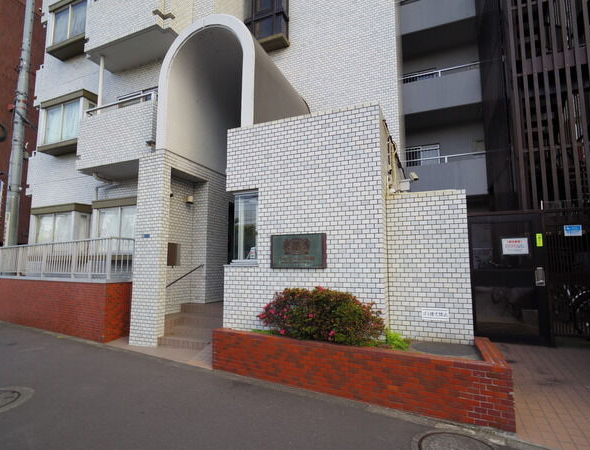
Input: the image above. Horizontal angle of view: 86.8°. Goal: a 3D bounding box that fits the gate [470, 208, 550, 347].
[{"bbox_3d":[3.557,0.889,5.240,1.058,2.125,0.055,-3,-7,22],"label":"gate"}]

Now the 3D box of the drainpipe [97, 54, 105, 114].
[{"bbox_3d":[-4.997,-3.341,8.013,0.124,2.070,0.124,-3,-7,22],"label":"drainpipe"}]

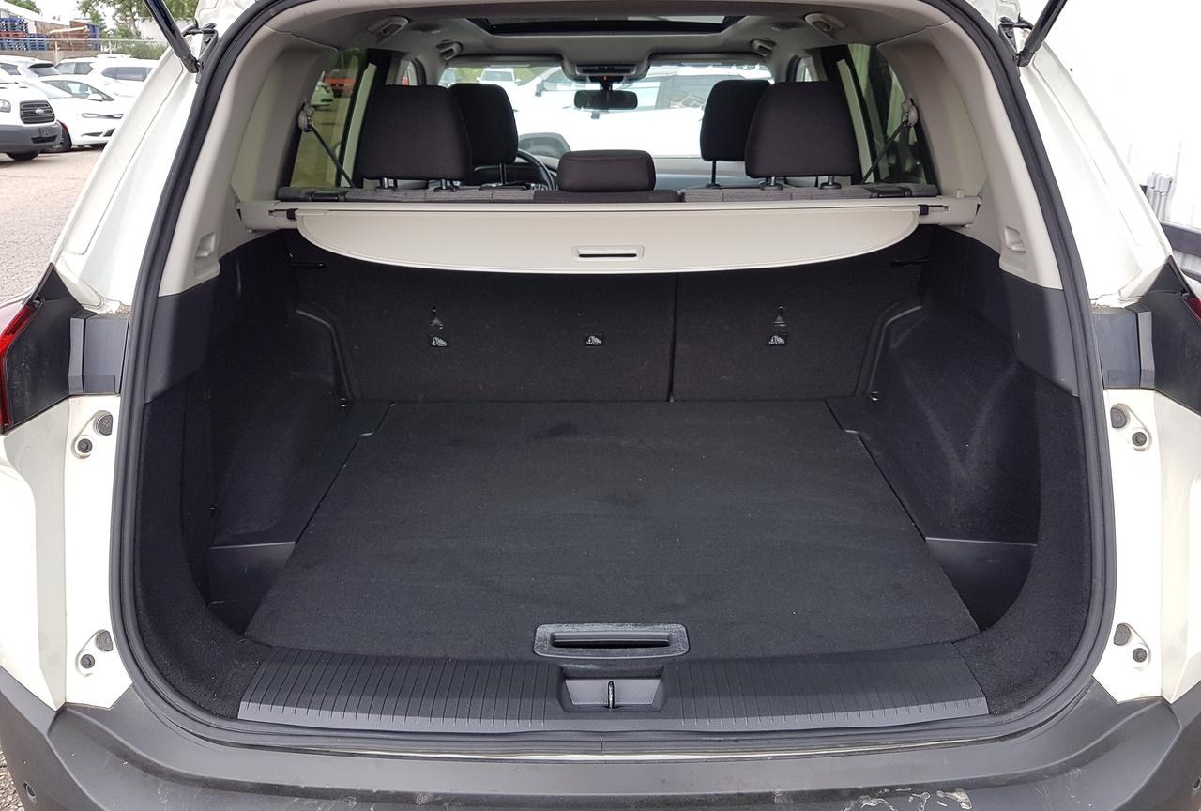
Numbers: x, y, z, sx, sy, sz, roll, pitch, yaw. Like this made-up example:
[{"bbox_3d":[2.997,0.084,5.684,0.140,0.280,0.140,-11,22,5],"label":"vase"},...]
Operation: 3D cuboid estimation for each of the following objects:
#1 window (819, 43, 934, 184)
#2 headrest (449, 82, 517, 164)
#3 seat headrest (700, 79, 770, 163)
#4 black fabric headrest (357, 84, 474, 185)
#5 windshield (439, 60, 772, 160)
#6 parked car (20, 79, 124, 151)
[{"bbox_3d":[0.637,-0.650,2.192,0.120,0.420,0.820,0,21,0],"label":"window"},{"bbox_3d":[-0.356,-0.810,2.600,0.250,0.225,0.130,0,21,0],"label":"headrest"},{"bbox_3d":[0.406,-0.817,2.600,0.250,0.225,0.130,0,21,0],"label":"seat headrest"},{"bbox_3d":[-0.382,-0.571,1.890,0.240,0.195,0.130,0,21,0],"label":"black fabric headrest"},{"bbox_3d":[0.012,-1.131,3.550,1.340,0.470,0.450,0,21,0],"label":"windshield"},{"bbox_3d":[-11.224,-6.037,18.524,4.800,1.490,1.870,13,25,31],"label":"parked car"}]

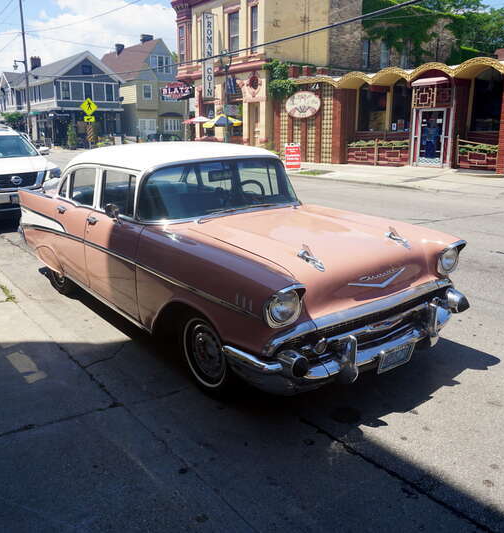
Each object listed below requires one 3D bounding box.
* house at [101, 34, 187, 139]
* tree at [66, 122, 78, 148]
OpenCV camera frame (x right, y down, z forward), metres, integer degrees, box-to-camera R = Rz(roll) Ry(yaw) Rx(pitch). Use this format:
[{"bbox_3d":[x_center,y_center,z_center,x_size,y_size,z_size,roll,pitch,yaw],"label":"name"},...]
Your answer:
[{"bbox_3d":[-13.570,-20.255,62.627,6.600,10.700,13.500,-11,18,-35],"label":"house"},{"bbox_3d":[-14.804,-11.145,44.372,0.950,2.200,0.950,-11,18,-35],"label":"tree"}]

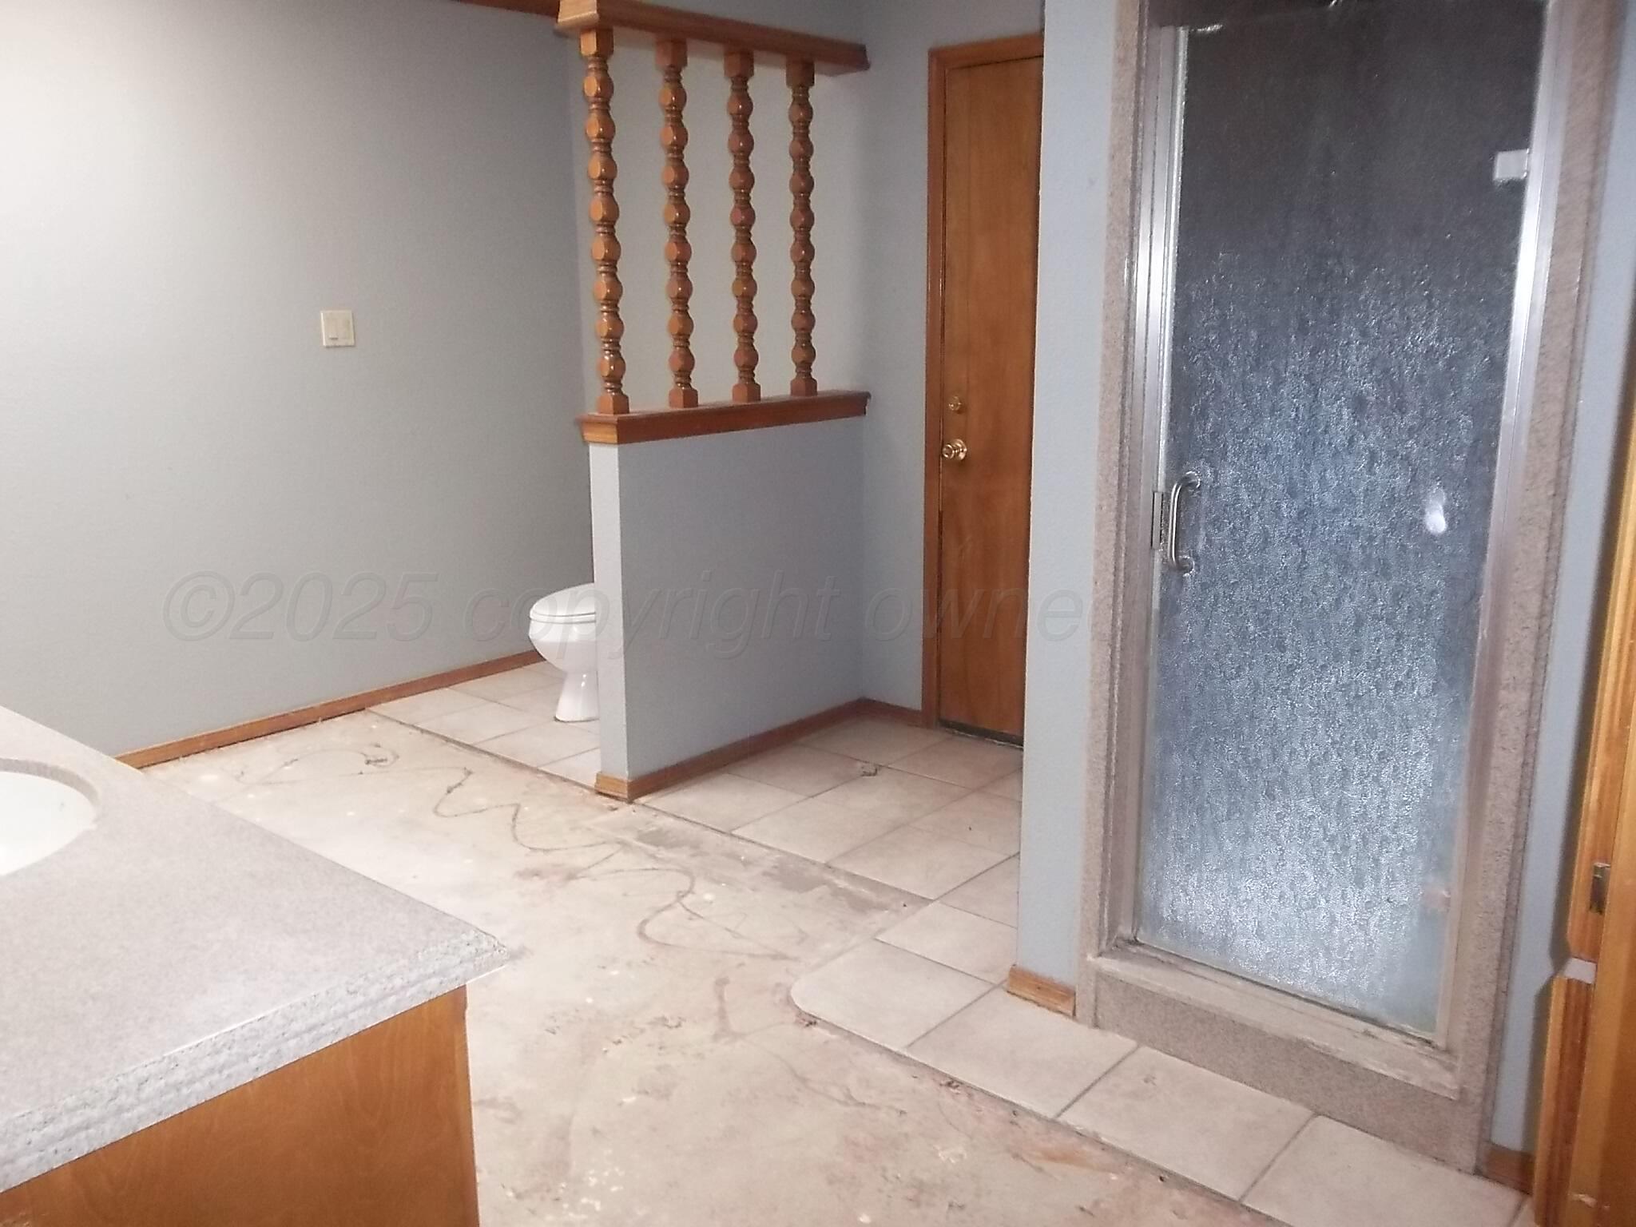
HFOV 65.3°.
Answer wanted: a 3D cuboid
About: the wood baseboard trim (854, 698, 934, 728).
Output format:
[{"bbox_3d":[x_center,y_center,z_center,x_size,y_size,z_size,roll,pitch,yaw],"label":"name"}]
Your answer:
[{"bbox_3d":[0.274,0.338,4.317,0.245,0.066,0.016,11,17,40],"label":"wood baseboard trim"}]

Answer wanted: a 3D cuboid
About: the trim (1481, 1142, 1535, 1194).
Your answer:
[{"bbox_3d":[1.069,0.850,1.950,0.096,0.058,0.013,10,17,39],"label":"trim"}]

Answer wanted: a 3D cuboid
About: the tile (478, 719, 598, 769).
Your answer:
[{"bbox_3d":[-0.884,0.426,4.154,0.322,0.010,0.322,11,17,40],"label":"tile"}]

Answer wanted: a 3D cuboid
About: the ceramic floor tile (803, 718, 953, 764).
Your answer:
[{"bbox_3d":[0.187,0.420,4.134,0.335,0.010,0.335,11,17,40],"label":"ceramic floor tile"}]

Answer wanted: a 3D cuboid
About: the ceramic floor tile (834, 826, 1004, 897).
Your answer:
[{"bbox_3d":[0.254,0.630,3.226,0.322,0.010,0.322,11,17,40],"label":"ceramic floor tile"}]

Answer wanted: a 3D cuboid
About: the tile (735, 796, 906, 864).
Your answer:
[{"bbox_3d":[-0.006,0.573,3.358,0.328,0.010,0.328,10,17,39],"label":"tile"}]

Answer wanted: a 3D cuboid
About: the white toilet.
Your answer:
[{"bbox_3d":[-0.695,-0.040,4.497,0.440,0.740,0.730,11,17,40],"label":"white toilet"}]

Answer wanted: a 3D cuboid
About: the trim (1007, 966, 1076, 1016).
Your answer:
[{"bbox_3d":[0.436,0.734,2.481,0.156,0.058,0.013,10,17,39],"label":"trim"}]

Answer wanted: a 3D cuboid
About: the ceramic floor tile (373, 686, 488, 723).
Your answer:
[{"bbox_3d":[-1.355,0.329,4.475,0.280,0.010,0.325,10,17,39],"label":"ceramic floor tile"}]

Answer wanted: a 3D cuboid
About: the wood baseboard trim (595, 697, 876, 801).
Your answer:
[{"bbox_3d":[-0.231,0.404,4.056,0.144,0.066,1.046,11,18,41],"label":"wood baseboard trim"}]

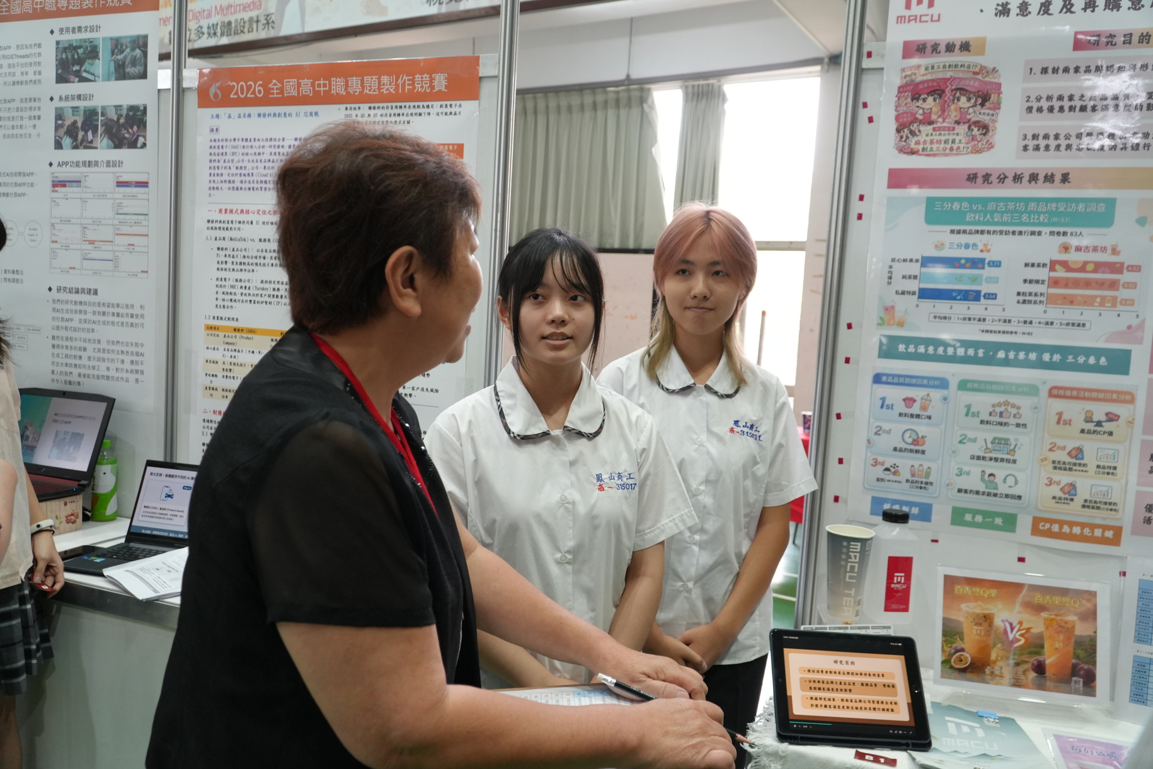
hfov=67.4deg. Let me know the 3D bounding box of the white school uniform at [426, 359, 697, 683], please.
[{"bbox_3d":[-0.033,0.246,1.387,0.440,0.570,0.270,2,5,-11],"label":"white school uniform"}]

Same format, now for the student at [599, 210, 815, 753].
[{"bbox_3d":[0.212,0.492,1.623,0.450,1.648,0.310,3,5,-2],"label":"student"}]

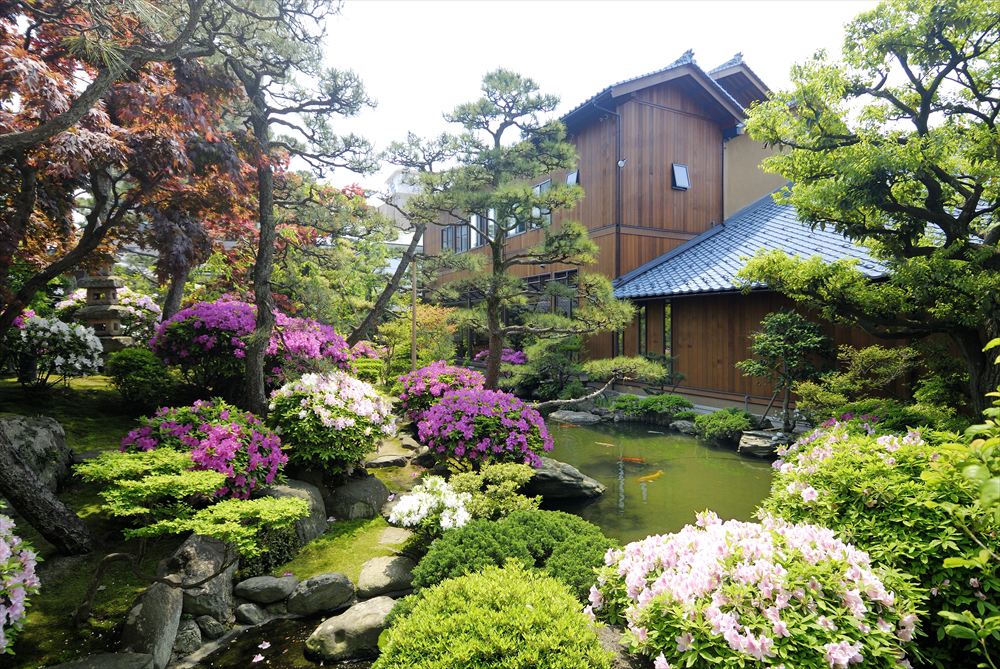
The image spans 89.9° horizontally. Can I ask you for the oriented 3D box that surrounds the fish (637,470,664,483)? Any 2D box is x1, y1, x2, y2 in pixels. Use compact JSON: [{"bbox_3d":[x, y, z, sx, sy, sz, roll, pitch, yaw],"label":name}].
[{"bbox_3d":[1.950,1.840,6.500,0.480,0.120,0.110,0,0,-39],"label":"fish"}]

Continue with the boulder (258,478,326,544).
[{"bbox_3d":[-1.570,1.330,3.820,0.520,0.430,0.450,0,0,0],"label":"boulder"}]

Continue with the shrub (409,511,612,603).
[{"bbox_3d":[0.080,1.410,3.200,1.300,0.550,1.050,0,0,0],"label":"shrub"}]

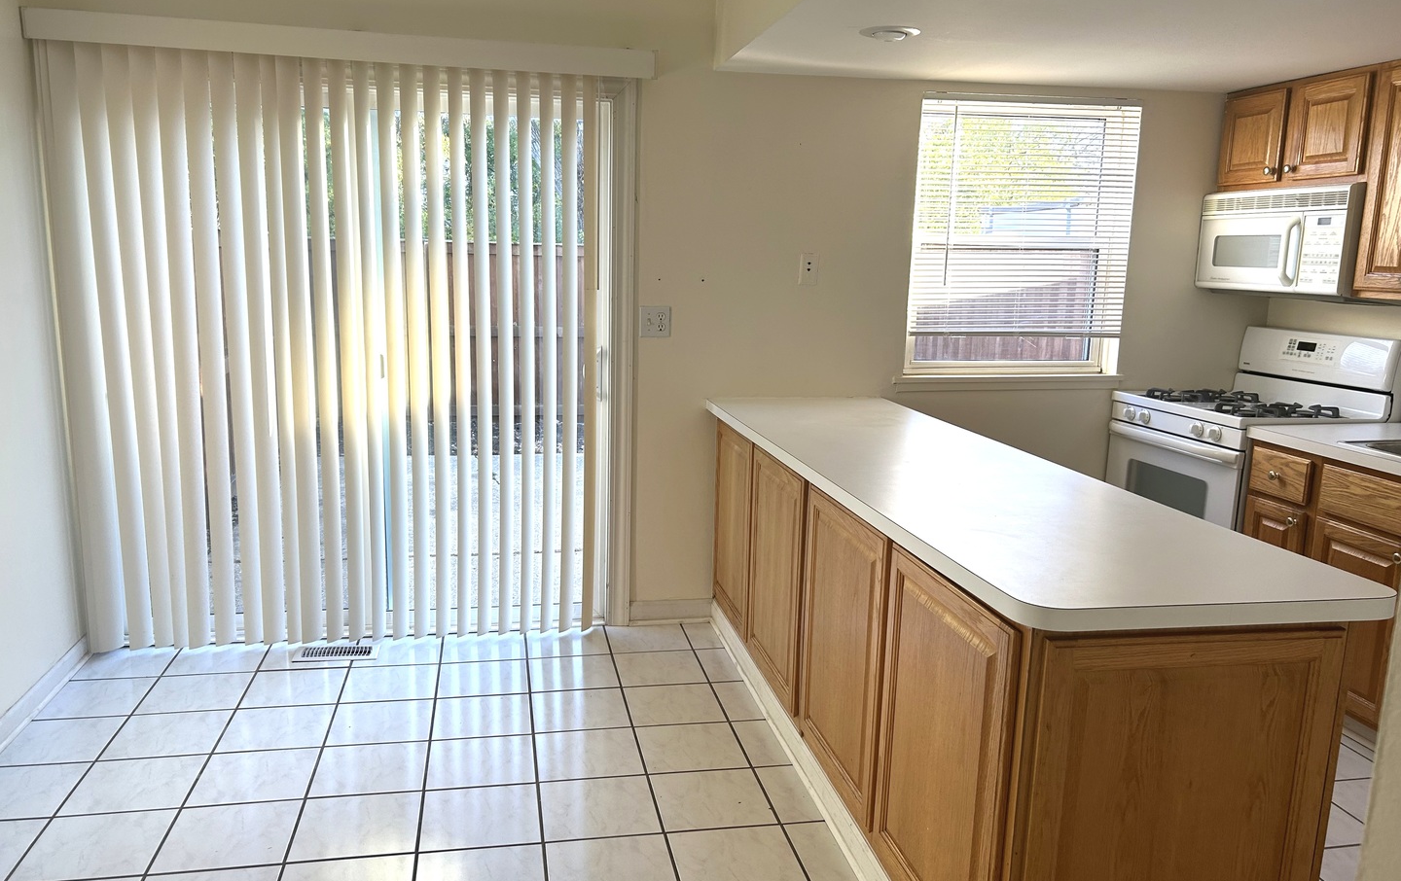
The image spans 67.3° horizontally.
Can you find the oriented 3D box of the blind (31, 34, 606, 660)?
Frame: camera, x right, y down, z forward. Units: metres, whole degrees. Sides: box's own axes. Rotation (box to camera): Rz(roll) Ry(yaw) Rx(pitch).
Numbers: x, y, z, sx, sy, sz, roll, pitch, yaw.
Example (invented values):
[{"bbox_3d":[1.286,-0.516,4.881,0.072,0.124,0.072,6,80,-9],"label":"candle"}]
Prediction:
[{"bbox_3d":[-1.246,-0.270,3.684,1.772,2.034,0.079,0,11,-11],"label":"blind"}]

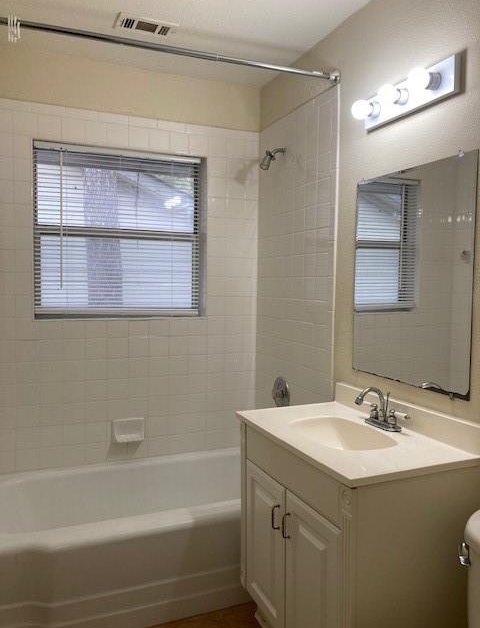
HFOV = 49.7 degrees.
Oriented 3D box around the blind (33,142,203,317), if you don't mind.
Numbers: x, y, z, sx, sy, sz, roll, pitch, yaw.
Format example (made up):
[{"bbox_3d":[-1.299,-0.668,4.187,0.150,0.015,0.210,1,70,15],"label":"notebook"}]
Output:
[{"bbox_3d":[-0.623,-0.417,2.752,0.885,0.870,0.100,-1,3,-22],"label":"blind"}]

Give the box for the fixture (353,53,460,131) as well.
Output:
[{"bbox_3d":[0.531,-0.752,1.780,0.130,0.115,0.457,-1,3,-22],"label":"fixture"}]

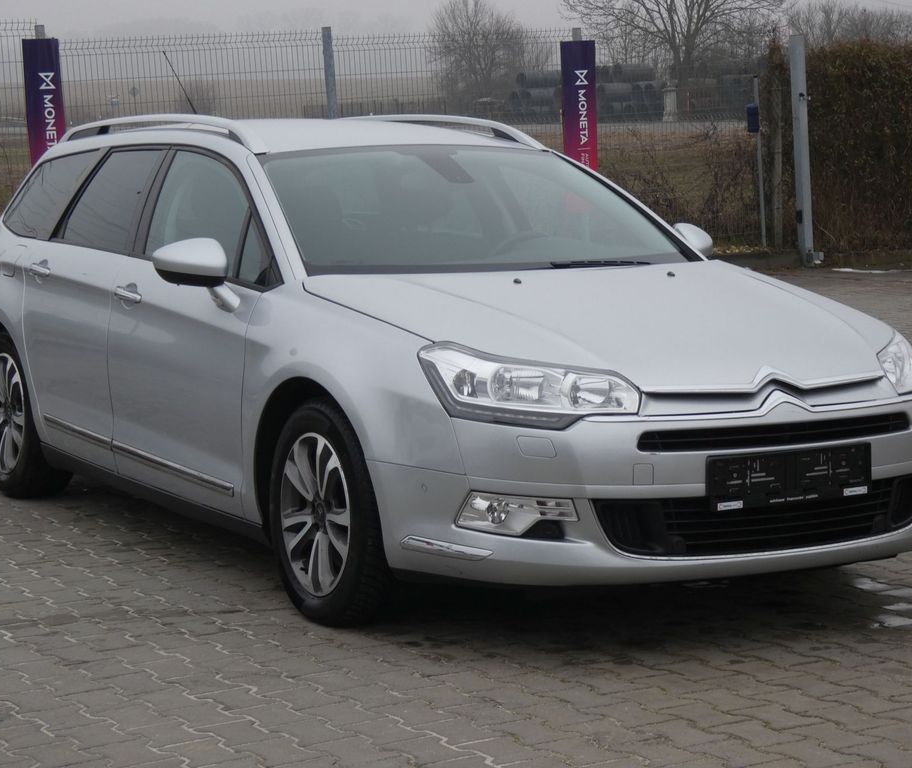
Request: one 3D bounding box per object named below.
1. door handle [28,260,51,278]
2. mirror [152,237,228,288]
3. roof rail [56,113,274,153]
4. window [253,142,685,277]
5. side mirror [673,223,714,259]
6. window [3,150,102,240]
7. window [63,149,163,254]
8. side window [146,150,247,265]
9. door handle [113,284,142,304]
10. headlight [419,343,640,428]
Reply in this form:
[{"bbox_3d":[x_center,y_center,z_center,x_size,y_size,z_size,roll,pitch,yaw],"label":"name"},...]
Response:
[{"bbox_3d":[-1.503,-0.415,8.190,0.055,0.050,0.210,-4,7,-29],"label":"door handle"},{"bbox_3d":[-0.818,-0.378,6.943,0.240,0.160,0.130,-4,7,-29],"label":"mirror"},{"bbox_3d":[-1.128,-0.906,8.162,0.090,0.140,1.930,-4,7,-29],"label":"roof rail"},{"bbox_3d":[0.086,-0.550,7.227,1.480,0.140,1.018,-4,31,-29],"label":"window"},{"bbox_3d":[0.810,-0.481,7.858,0.240,0.160,0.130,-4,7,-29],"label":"side mirror"},{"bbox_3d":[-1.584,-0.736,8.696,0.060,0.379,0.787,29,-7,-26],"label":"window"},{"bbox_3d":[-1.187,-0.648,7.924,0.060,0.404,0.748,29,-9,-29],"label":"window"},{"bbox_3d":[-0.813,-0.559,7.258,0.060,0.431,0.949,29,-9,-29],"label":"side window"},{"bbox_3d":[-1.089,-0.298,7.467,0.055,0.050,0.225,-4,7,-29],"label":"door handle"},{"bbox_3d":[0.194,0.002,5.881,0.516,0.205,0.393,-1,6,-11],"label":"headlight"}]

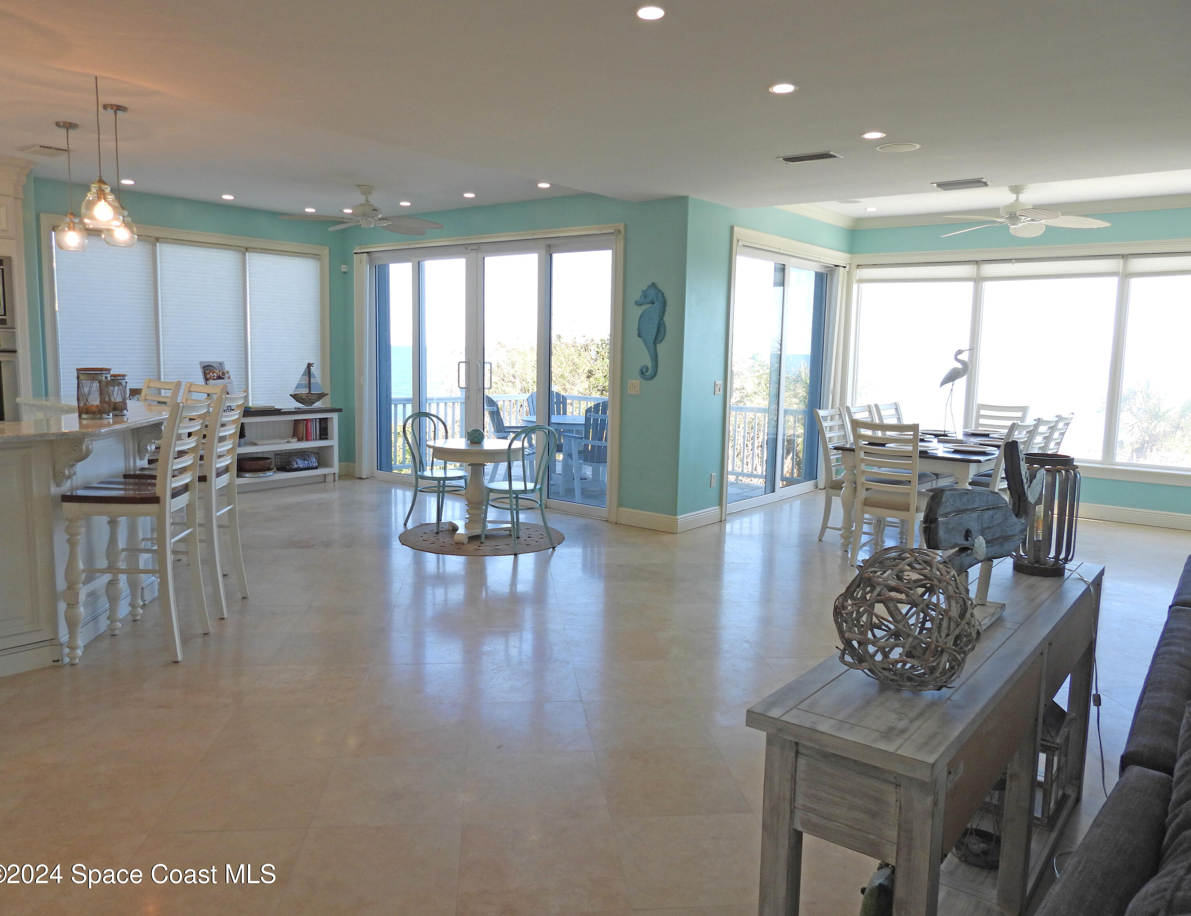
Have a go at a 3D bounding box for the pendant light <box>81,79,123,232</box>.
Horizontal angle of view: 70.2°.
[{"bbox_3d":[-2.207,-1.361,3.774,0.182,0.644,0.182,-3,8,-30],"label":"pendant light"}]

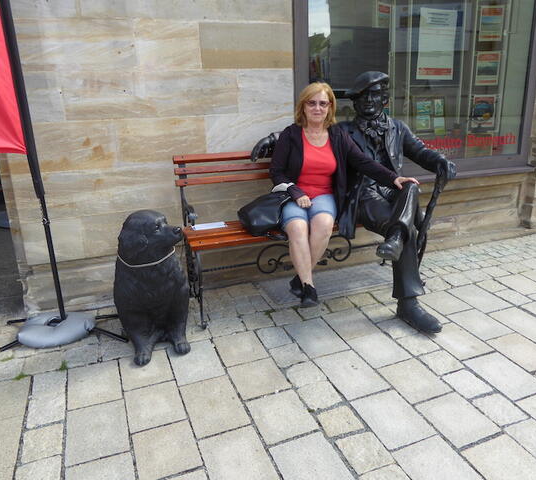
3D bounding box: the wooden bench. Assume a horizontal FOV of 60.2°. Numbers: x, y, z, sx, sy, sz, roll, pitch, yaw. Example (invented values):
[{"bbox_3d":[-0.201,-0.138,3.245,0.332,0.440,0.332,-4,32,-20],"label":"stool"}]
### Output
[{"bbox_3d":[0.230,-0.104,2.868,1.542,0.896,0.492,-8,18,-20],"label":"wooden bench"}]

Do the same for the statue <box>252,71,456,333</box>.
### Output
[{"bbox_3d":[0.578,-0.266,2.625,1.092,1.328,1.014,-8,18,-20],"label":"statue"}]

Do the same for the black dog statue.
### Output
[{"bbox_3d":[-0.595,0.176,2.354,0.384,0.714,0.498,-7,18,-16],"label":"black dog statue"}]

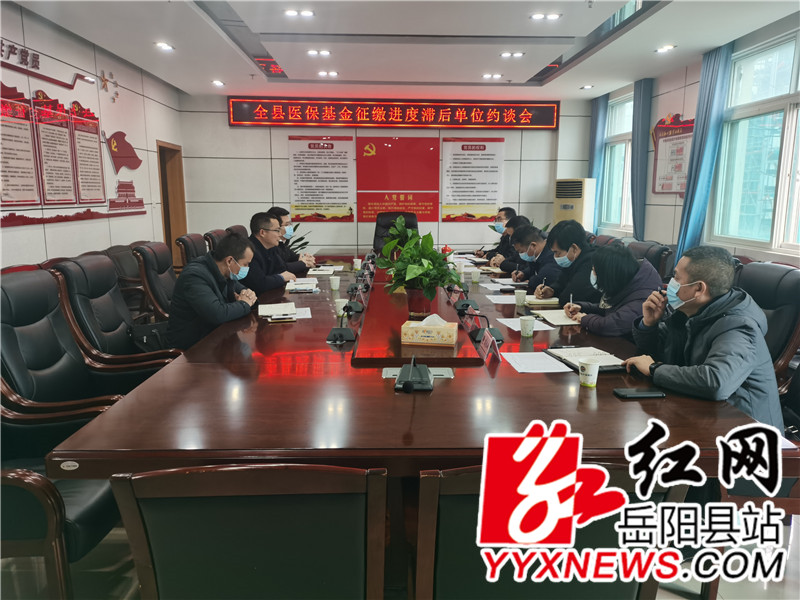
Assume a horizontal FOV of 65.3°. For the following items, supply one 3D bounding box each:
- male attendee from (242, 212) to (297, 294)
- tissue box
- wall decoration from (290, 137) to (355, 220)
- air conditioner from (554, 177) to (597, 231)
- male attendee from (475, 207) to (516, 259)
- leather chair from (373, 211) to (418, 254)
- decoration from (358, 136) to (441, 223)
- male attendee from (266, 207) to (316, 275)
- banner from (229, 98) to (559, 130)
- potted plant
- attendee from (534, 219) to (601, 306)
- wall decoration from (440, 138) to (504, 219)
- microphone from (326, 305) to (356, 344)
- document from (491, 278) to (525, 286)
[{"bbox_3d":[-1.010,-0.002,4.760,0.700,1.300,0.550,0,10,0],"label":"male attendee"},{"bbox_3d":[0.126,0.140,2.629,0.224,0.075,0.115,1,10,9],"label":"tissue box"},{"bbox_3d":[-1.098,-1.695,8.804,0.895,1.190,0.025,-1,10,-4],"label":"wall decoration"},{"bbox_3d":[2.453,-0.863,8.803,0.290,1.660,0.480,-9,14,-44],"label":"air conditioner"},{"bbox_3d":[1.090,-0.293,6.402,0.700,1.300,0.540,-2,10,-8],"label":"male attendee"},{"bbox_3d":[-0.043,-0.536,8.123,0.680,1.194,0.750,0,10,-1],"label":"leather chair"},{"bbox_3d":[-0.023,-1.758,9.178,1.218,1.229,0.030,0,10,-1],"label":"decoration"},{"bbox_3d":[-1.038,-0.092,5.175,0.720,1.310,0.520,1,10,5],"label":"male attendee"},{"bbox_3d":[-0.084,-2.709,9.080,4.820,0.420,0.100,-1,10,-3],"label":"banner"},{"bbox_3d":[0.101,-0.176,3.217,0.444,0.505,0.440,0,10,-1],"label":"potted plant"},{"bbox_3d":[1.160,0.102,4.091,0.700,1.267,0.520,-2,10,-9],"label":"attendee"},{"bbox_3d":[1.058,-1.718,8.987,0.880,1.175,0.025,-1,10,-4],"label":"wall decoration"},{"bbox_3d":[-0.277,0.109,2.959,0.135,0.166,0.150,1,10,4],"label":"microphone"},{"bbox_3d":[0.860,-0.144,4.843,0.210,0.016,0.300,0,10,0],"label":"document"}]

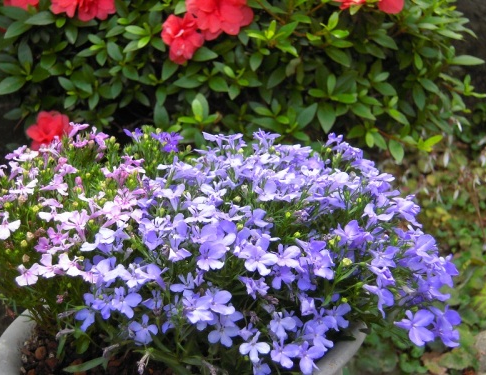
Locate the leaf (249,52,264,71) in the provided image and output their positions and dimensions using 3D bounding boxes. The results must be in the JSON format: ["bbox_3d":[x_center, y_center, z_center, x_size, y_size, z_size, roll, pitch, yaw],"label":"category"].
[{"bbox_3d":[0.018,-0.150,1.020,0.014,0.006,0.028,17,61,9],"label":"leaf"}]

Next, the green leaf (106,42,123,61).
[{"bbox_3d":[-0.150,-0.160,1.000,0.014,0.006,0.034,-34,65,-18],"label":"green leaf"}]

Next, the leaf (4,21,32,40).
[{"bbox_3d":[-0.256,-0.179,0.970,0.037,0.006,0.018,-32,56,-9],"label":"leaf"}]

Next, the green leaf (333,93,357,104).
[{"bbox_3d":[0.123,-0.109,1.030,0.032,0.007,0.012,-4,53,10],"label":"green leaf"}]

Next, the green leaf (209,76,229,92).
[{"bbox_3d":[-0.027,-0.118,0.980,0.030,0.006,0.018,37,59,23],"label":"green leaf"}]

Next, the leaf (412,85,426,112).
[{"bbox_3d":[0.207,-0.106,1.000,0.014,0.034,0.006,-6,-10,-5],"label":"leaf"}]

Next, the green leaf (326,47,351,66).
[{"bbox_3d":[0.115,-0.157,1.030,0.040,0.007,0.018,38,66,15],"label":"green leaf"}]

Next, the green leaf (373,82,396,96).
[{"bbox_3d":[0.166,-0.114,1.000,0.029,0.006,0.013,33,65,17],"label":"green leaf"}]

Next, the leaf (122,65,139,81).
[{"bbox_3d":[-0.132,-0.135,1.000,0.016,0.006,0.030,-40,67,-20],"label":"leaf"}]

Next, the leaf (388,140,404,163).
[{"bbox_3d":[0.175,-0.041,0.980,0.016,0.006,0.028,-17,73,-14],"label":"leaf"}]

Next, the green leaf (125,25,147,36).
[{"bbox_3d":[-0.123,-0.179,0.980,0.026,0.006,0.012,20,62,11],"label":"green leaf"}]

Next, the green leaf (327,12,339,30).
[{"bbox_3d":[0.104,-0.191,0.980,0.011,0.006,0.029,24,63,13],"label":"green leaf"}]

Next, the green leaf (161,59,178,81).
[{"bbox_3d":[-0.091,-0.144,1.040,0.017,0.032,0.007,29,-10,12],"label":"green leaf"}]

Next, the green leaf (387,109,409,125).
[{"bbox_3d":[0.179,-0.081,0.980,0.030,0.006,0.011,39,67,20],"label":"green leaf"}]

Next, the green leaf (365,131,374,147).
[{"bbox_3d":[0.153,-0.058,1.030,0.010,0.007,0.023,-3,60,-1],"label":"green leaf"}]

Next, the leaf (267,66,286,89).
[{"bbox_3d":[0.043,-0.137,1.060,0.016,0.007,0.037,35,74,19],"label":"leaf"}]

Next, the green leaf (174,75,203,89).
[{"bbox_3d":[-0.062,-0.122,0.980,0.036,0.006,0.018,-9,50,-10],"label":"green leaf"}]

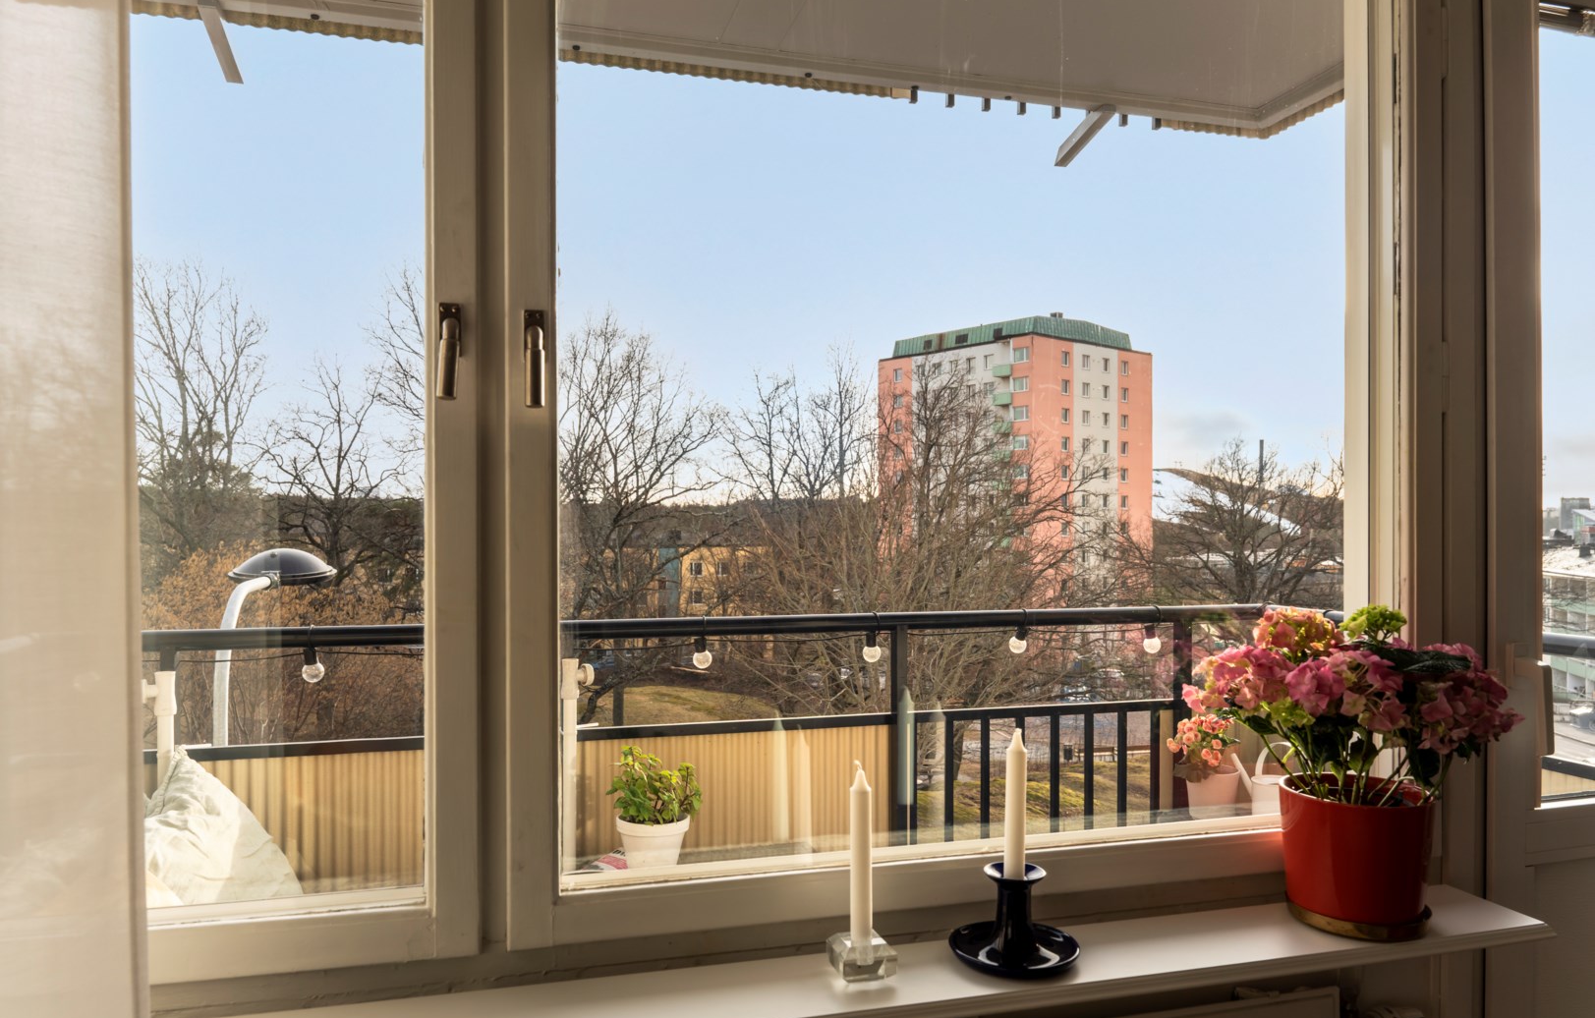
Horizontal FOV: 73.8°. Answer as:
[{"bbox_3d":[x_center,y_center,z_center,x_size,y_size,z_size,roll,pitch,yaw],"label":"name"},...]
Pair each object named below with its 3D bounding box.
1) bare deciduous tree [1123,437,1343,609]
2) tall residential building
[{"bbox_3d":[26.900,4.481,65.000,14.000,17.400,14.000,0,-1,22],"label":"bare deciduous tree"},{"bbox_3d":[23.300,-1.154,114.200,20.000,36.700,20.800,0,-1,-39],"label":"tall residential building"}]

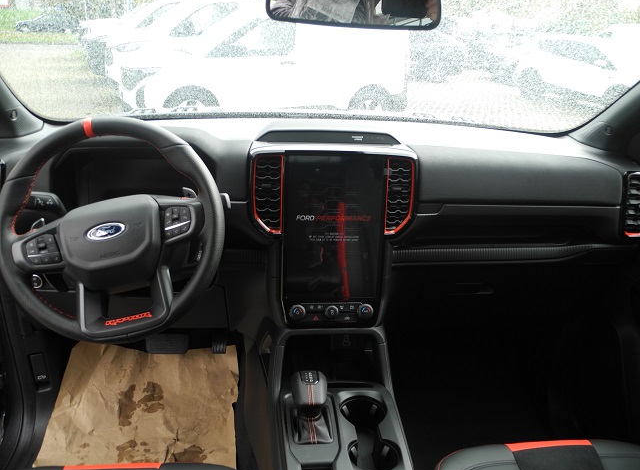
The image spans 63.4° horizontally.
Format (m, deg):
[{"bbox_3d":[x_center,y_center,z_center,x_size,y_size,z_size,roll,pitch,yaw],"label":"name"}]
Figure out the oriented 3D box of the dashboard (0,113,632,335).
[{"bbox_3d":[0.010,-0.056,1.208,1.450,0.420,0.480,0,24,-5],"label":"dashboard"}]

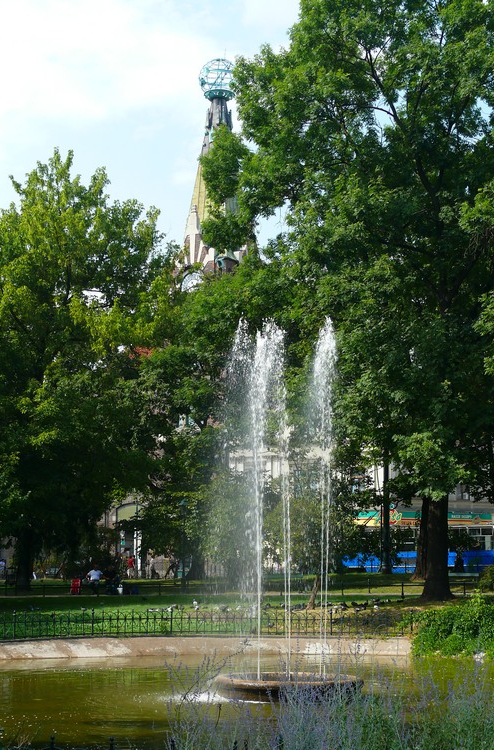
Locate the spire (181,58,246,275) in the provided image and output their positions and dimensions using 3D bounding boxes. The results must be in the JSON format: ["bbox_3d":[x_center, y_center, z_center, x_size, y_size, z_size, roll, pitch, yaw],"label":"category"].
[{"bbox_3d":[-2.260,-16.933,108.412,5.200,18.002,5.200,7,-11,-42],"label":"spire"}]

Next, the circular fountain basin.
[{"bbox_3d":[0.685,5.112,22.003,2.430,0.340,2.430,0,-8,0],"label":"circular fountain basin"}]

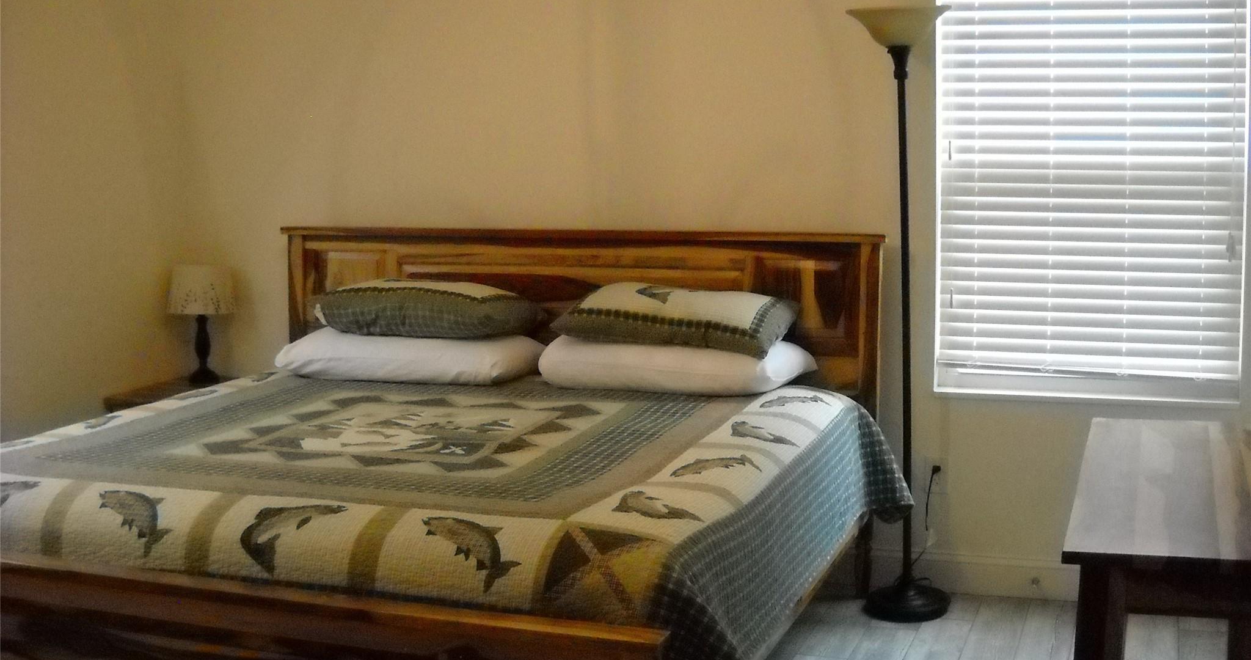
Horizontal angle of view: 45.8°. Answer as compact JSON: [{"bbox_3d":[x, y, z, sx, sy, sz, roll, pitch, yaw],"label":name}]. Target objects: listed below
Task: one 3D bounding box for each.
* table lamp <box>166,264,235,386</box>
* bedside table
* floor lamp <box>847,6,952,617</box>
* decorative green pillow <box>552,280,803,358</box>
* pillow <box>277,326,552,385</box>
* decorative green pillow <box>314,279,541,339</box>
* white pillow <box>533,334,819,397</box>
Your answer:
[{"bbox_3d":[-1.504,-0.015,5.248,0.240,0.415,0.240,2,9,20],"label":"table lamp"},{"bbox_3d":[-1.470,0.486,5.179,0.455,0.580,0.500,2,9,20],"label":"bedside table"},{"bbox_3d":[0.820,-0.044,4.360,0.305,1.810,0.305,2,9,20],"label":"floor lamp"},{"bbox_3d":[0.149,-0.037,4.458,0.670,0.150,0.450,6,19,18],"label":"decorative green pillow"},{"bbox_3d":[-0.696,0.068,4.766,0.840,0.155,0.470,2,9,20],"label":"pillow"},{"bbox_3d":[-0.629,-0.073,4.719,0.680,0.170,0.460,2,9,20],"label":"decorative green pillow"},{"bbox_3d":[0.170,0.100,4.446,0.830,0.155,0.470,2,9,20],"label":"white pillow"}]

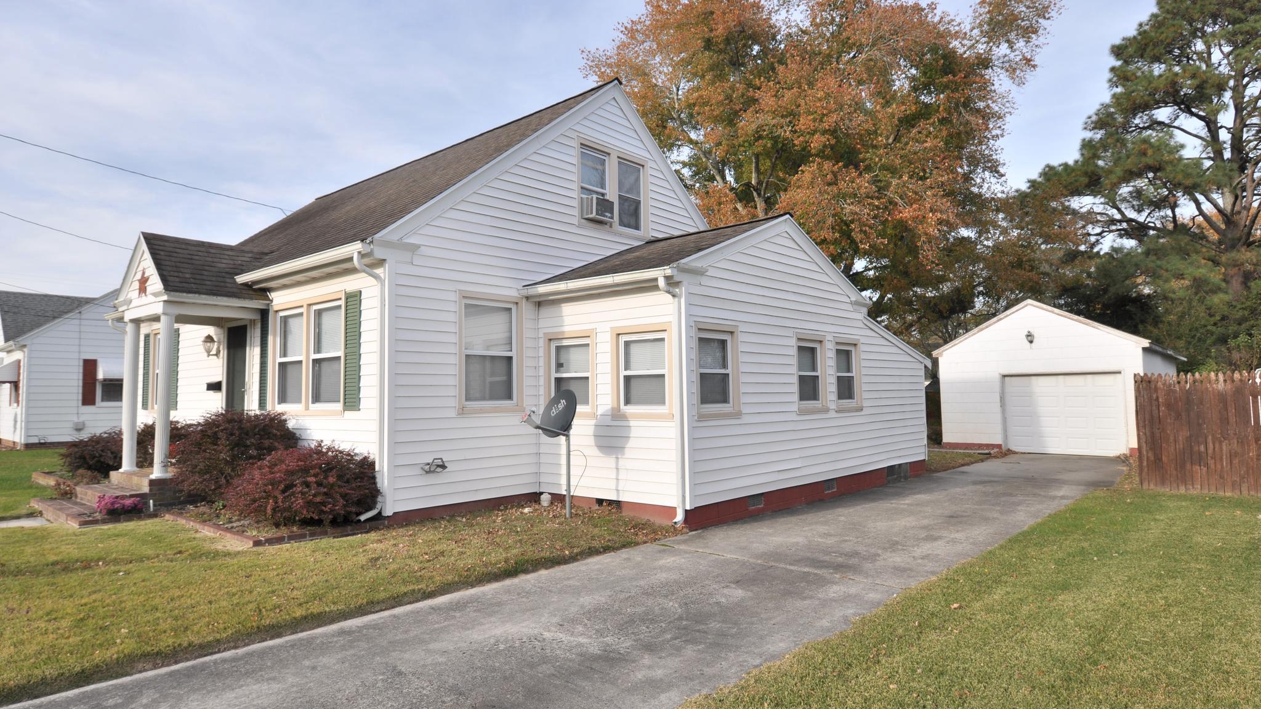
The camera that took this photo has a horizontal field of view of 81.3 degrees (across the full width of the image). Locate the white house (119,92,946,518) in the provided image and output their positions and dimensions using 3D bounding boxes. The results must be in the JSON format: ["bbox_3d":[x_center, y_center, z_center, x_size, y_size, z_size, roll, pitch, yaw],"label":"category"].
[{"bbox_3d":[-2.528,-0.877,13.796,12.191,6.308,11.287,-3,-4,41],"label":"white house"}]

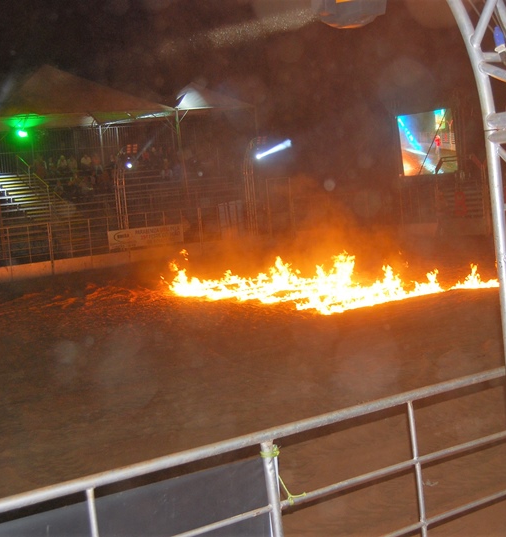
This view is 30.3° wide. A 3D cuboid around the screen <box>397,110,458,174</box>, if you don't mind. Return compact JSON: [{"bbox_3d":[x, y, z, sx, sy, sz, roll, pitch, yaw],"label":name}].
[{"bbox_3d":[7.649,-5.467,41.000,0.200,2.720,3.300,-10,7,-36],"label":"screen"}]

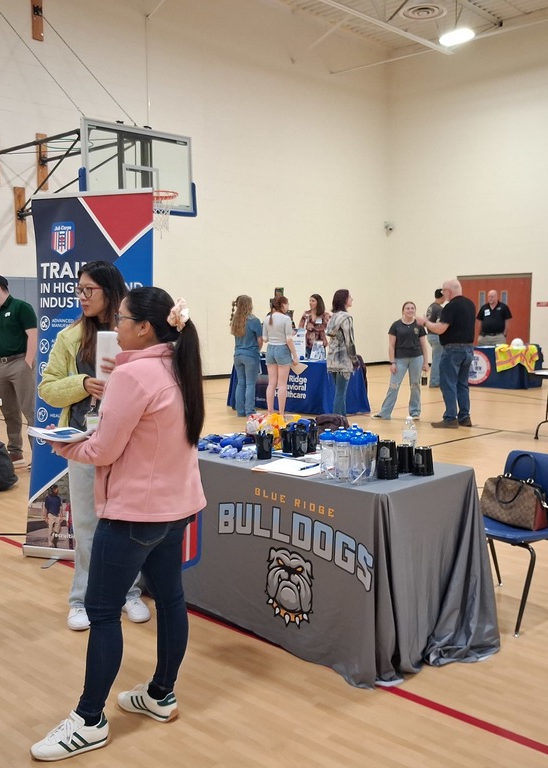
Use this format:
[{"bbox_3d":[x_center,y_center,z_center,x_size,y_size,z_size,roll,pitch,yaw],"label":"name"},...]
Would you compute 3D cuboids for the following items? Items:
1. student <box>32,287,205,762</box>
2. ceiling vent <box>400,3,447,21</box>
[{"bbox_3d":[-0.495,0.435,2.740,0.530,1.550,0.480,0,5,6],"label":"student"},{"bbox_3d":[3.084,-7.684,16.475,0.920,0.120,0.920,0,5,0],"label":"ceiling vent"}]

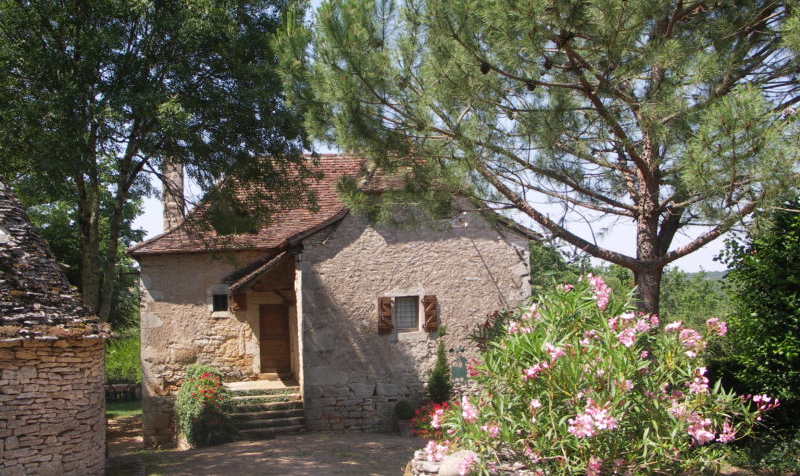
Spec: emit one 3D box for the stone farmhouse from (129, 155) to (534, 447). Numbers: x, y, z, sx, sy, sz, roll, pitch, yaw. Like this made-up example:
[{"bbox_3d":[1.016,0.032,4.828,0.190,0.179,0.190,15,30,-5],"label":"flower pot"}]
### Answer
[{"bbox_3d":[-2.450,1.500,26.700,10.800,8.200,8.800,-1,0,-14],"label":"stone farmhouse"}]

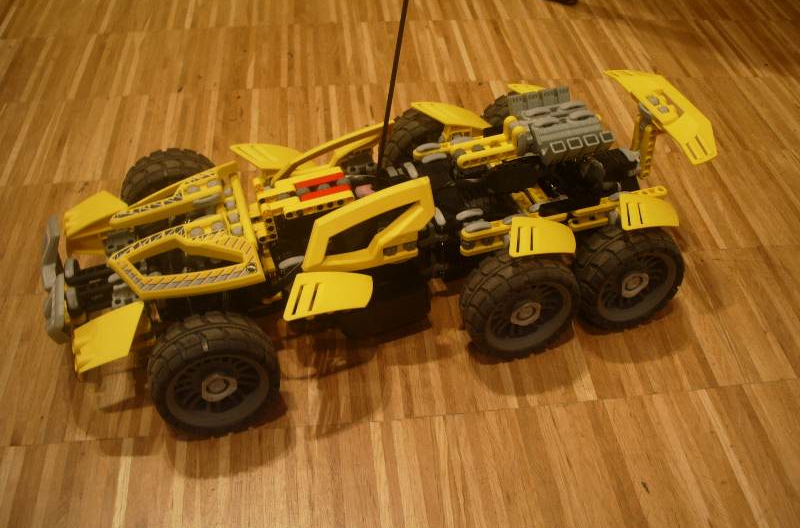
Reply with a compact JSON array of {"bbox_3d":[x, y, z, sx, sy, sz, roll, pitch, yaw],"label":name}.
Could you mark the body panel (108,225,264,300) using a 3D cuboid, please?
[{"bbox_3d":[-0.153,0.000,0.577,0.104,0.016,0.057,-16,70,-5],"label":"body panel"}]

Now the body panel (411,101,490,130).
[{"bbox_3d":[0.049,-0.131,0.730,0.066,0.024,0.041,-13,46,-14],"label":"body panel"}]

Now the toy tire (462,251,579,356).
[{"bbox_3d":[0.096,0.031,0.648,0.094,0.094,0.046,-12,45,-15],"label":"toy tire"}]

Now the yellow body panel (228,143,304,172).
[{"bbox_3d":[-0.109,-0.089,0.719,0.076,0.028,0.046,-12,45,-15],"label":"yellow body panel"}]

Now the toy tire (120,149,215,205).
[{"bbox_3d":[-0.202,-0.057,0.733,0.094,0.094,0.046,-12,45,-15],"label":"toy tire"}]

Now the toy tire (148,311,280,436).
[{"bbox_3d":[-0.133,0.081,0.587,0.094,0.094,0.046,-12,45,-15],"label":"toy tire"}]

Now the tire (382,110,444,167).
[{"bbox_3d":[0.028,-0.106,0.794,0.094,0.094,0.046,-12,45,-15],"label":"tire"}]

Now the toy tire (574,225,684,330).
[{"bbox_3d":[0.182,0.009,0.650,0.084,0.084,0.046,-13,46,-14],"label":"toy tire"}]

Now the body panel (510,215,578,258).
[{"bbox_3d":[0.108,-0.019,0.633,0.071,0.028,0.046,-12,45,-15],"label":"body panel"}]

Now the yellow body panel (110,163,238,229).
[{"bbox_3d":[-0.173,-0.051,0.630,0.104,0.016,0.057,-22,23,-11],"label":"yellow body panel"}]

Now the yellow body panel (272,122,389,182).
[{"bbox_3d":[-0.055,-0.090,0.689,0.113,0.071,0.029,-12,45,-15],"label":"yellow body panel"}]

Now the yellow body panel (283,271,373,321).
[{"bbox_3d":[-0.053,0.024,0.599,0.076,0.028,0.046,-12,45,-15],"label":"yellow body panel"}]

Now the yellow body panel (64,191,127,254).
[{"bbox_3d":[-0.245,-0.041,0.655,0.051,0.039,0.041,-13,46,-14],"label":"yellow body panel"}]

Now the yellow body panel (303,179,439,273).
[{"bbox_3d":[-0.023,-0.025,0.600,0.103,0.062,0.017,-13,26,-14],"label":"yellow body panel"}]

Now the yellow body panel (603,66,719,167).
[{"bbox_3d":[0.225,-0.131,0.688,0.036,0.015,0.143,-21,47,-5],"label":"yellow body panel"}]

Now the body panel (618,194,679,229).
[{"bbox_3d":[0.193,-0.039,0.636,0.065,0.024,0.043,-13,46,-14],"label":"body panel"}]

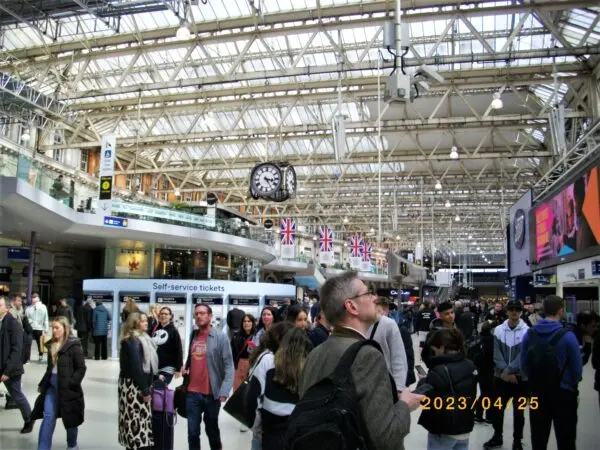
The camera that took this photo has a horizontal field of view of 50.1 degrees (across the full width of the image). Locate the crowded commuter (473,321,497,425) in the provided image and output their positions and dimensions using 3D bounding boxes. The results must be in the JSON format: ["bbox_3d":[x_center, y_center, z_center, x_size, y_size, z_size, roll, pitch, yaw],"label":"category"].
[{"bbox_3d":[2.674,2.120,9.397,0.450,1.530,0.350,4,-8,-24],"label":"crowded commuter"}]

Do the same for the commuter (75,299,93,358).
[{"bbox_3d":[-6.241,2.986,18.575,0.400,1.720,0.500,7,-9,-40],"label":"commuter"}]

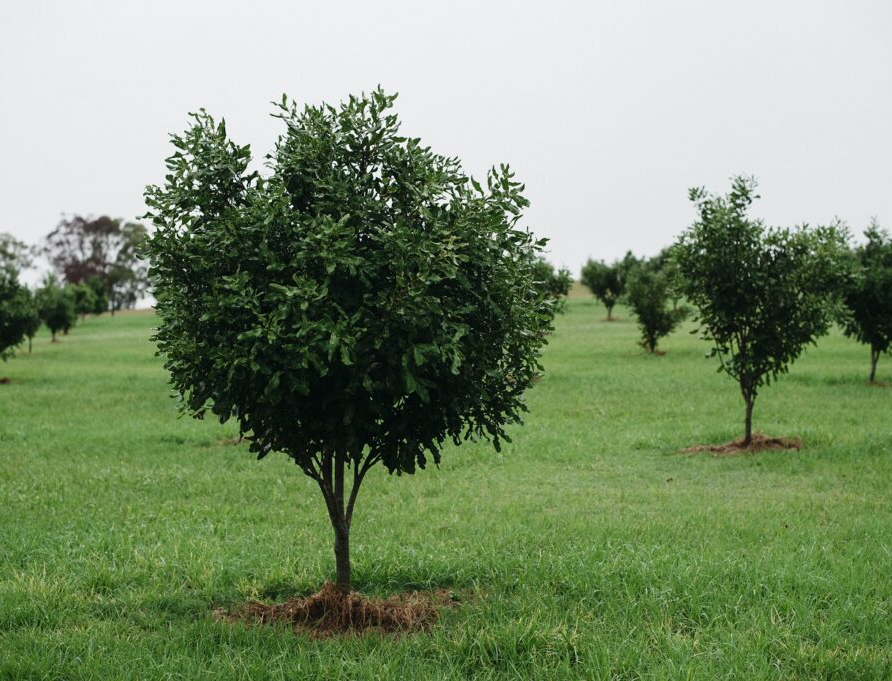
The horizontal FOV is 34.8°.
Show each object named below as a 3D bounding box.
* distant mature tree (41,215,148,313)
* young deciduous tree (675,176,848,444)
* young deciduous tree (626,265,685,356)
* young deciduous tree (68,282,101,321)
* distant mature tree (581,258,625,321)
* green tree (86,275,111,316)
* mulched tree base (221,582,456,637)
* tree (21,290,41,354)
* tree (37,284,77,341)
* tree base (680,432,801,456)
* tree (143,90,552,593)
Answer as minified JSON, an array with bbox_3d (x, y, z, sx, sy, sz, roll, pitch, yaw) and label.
[{"bbox_3d":[-27.626,-5.990,112.000,8.670,7.882,7.803,0,2,0],"label":"distant mature tree"},{"bbox_3d":[3.153,-0.300,14.200,1.740,2.670,1.650,0,1,0],"label":"young deciduous tree"},{"bbox_3d":[4.592,-0.687,31.000,1.309,1.985,1.309,0,2,0],"label":"young deciduous tree"},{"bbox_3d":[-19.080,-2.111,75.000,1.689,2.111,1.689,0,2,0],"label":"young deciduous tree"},{"bbox_3d":[6.318,-2.046,57.000,1.850,2.500,1.800,0,1,0],"label":"distant mature tree"},{"bbox_3d":[-21.520,-2.849,88.000,1.600,2.500,1.600,0,1,0],"label":"green tree"},{"bbox_3d":[-0.565,1.396,7.400,1.260,0.190,1.100,0,1,0],"label":"mulched tree base"},{"bbox_3d":[-12.881,-0.681,44.000,0.900,2.100,0.900,0,1,0],"label":"tree"},{"bbox_3d":[-12.335,-0.934,45.000,1.267,1.995,1.267,0,2,0],"label":"tree"},{"bbox_3d":[2.943,1.049,14.200,1.200,0.200,1.100,0,1,0],"label":"tree base"},{"bbox_3d":[-0.520,0.011,7.500,2.120,2.650,2.000,0,1,0],"label":"tree"}]

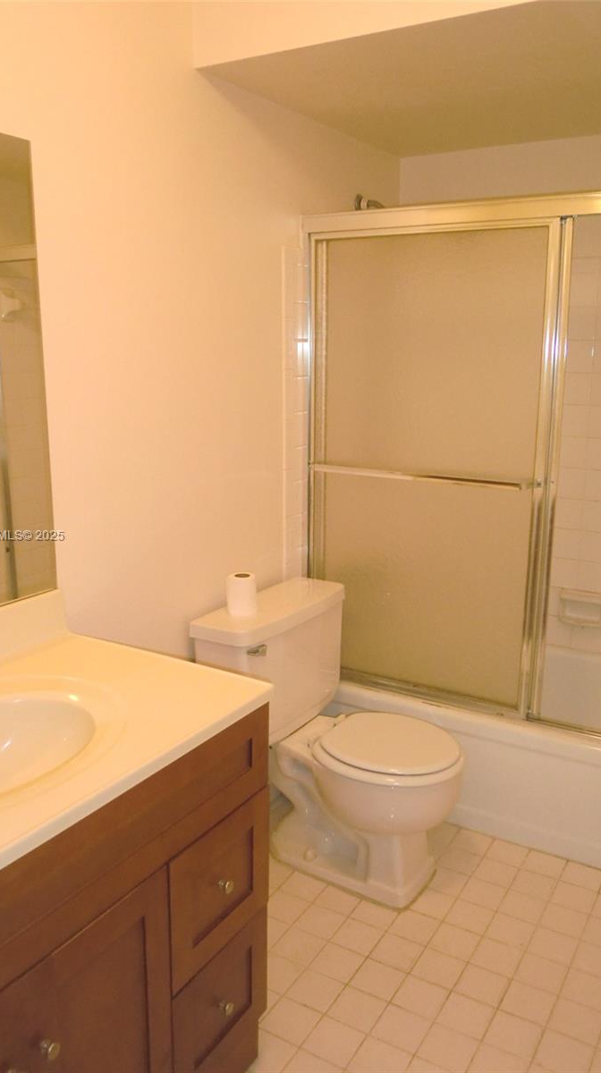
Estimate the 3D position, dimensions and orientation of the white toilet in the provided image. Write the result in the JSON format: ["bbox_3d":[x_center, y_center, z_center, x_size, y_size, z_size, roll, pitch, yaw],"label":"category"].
[{"bbox_3d":[0.134,0.589,2.304,0.680,0.745,0.550,8,14,30],"label":"white toilet"}]

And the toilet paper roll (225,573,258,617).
[{"bbox_3d":[-0.163,0.163,2.257,0.088,0.104,0.088,0,12,0],"label":"toilet paper roll"}]

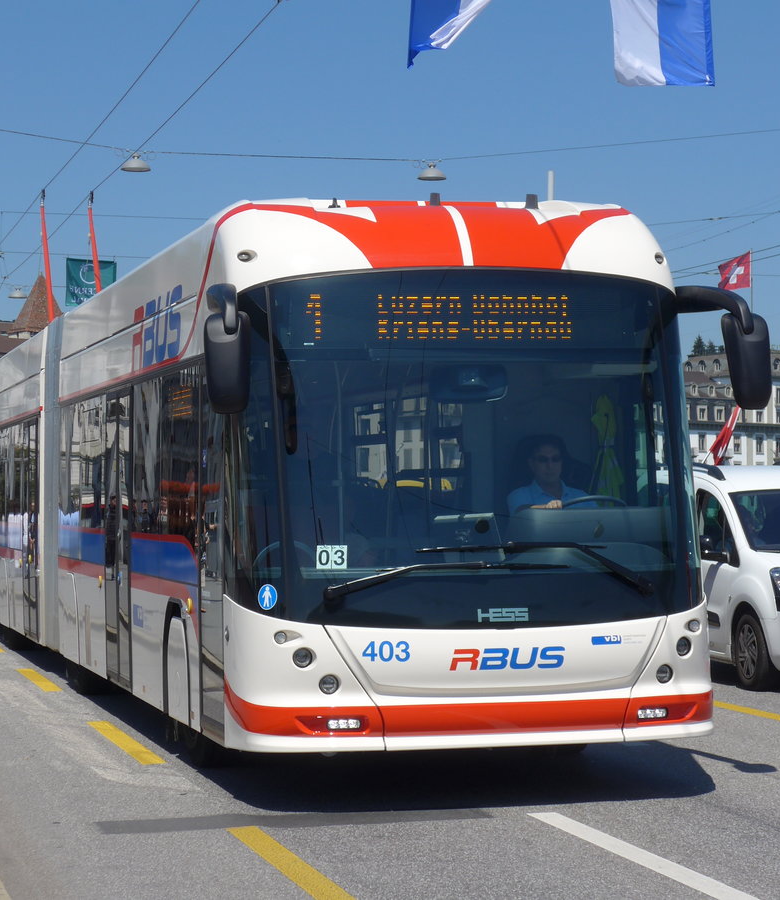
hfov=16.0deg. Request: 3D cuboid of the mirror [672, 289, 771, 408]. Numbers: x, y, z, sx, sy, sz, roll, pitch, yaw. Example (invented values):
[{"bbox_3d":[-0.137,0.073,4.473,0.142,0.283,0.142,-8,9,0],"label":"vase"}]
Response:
[{"bbox_3d":[1.700,-0.515,14.130,0.370,0.620,0.460,-1,-1,-12],"label":"mirror"}]

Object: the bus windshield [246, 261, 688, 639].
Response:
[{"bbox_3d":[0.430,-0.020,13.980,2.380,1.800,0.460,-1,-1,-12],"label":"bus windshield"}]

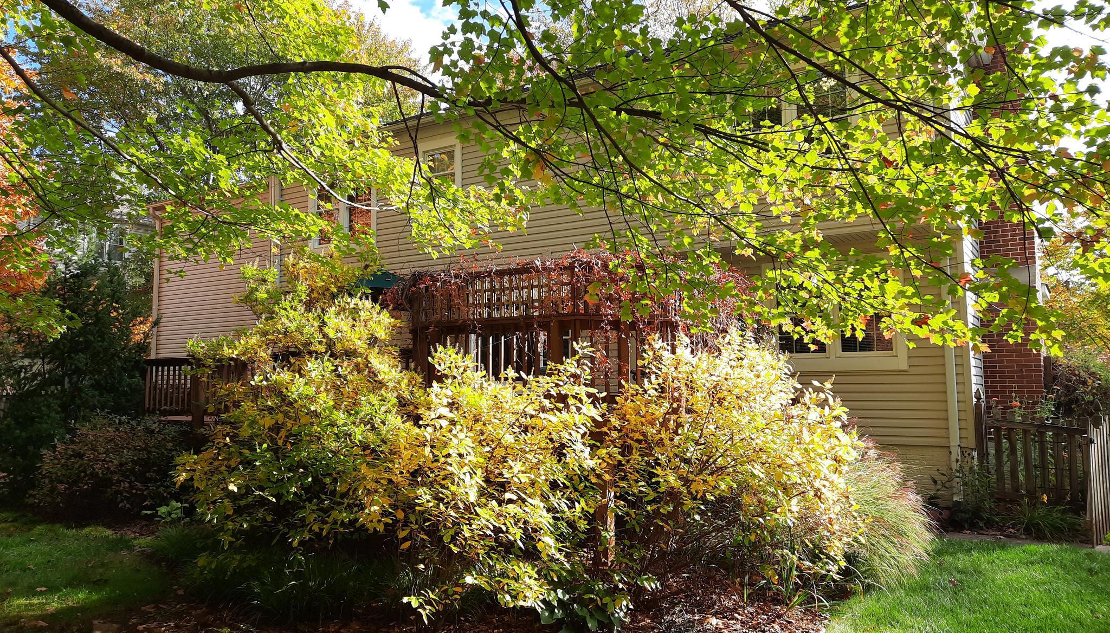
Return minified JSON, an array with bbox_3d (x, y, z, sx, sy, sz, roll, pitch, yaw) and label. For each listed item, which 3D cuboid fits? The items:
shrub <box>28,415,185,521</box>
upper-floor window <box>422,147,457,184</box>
[{"bbox_3d":[-6.073,1.960,10.890,1.950,1.250,1.750,2,-6,-29],"label":"shrub"},{"bbox_3d":[-2.075,-2.539,14.397,0.782,0.988,0.100,-4,-6,32],"label":"upper-floor window"}]

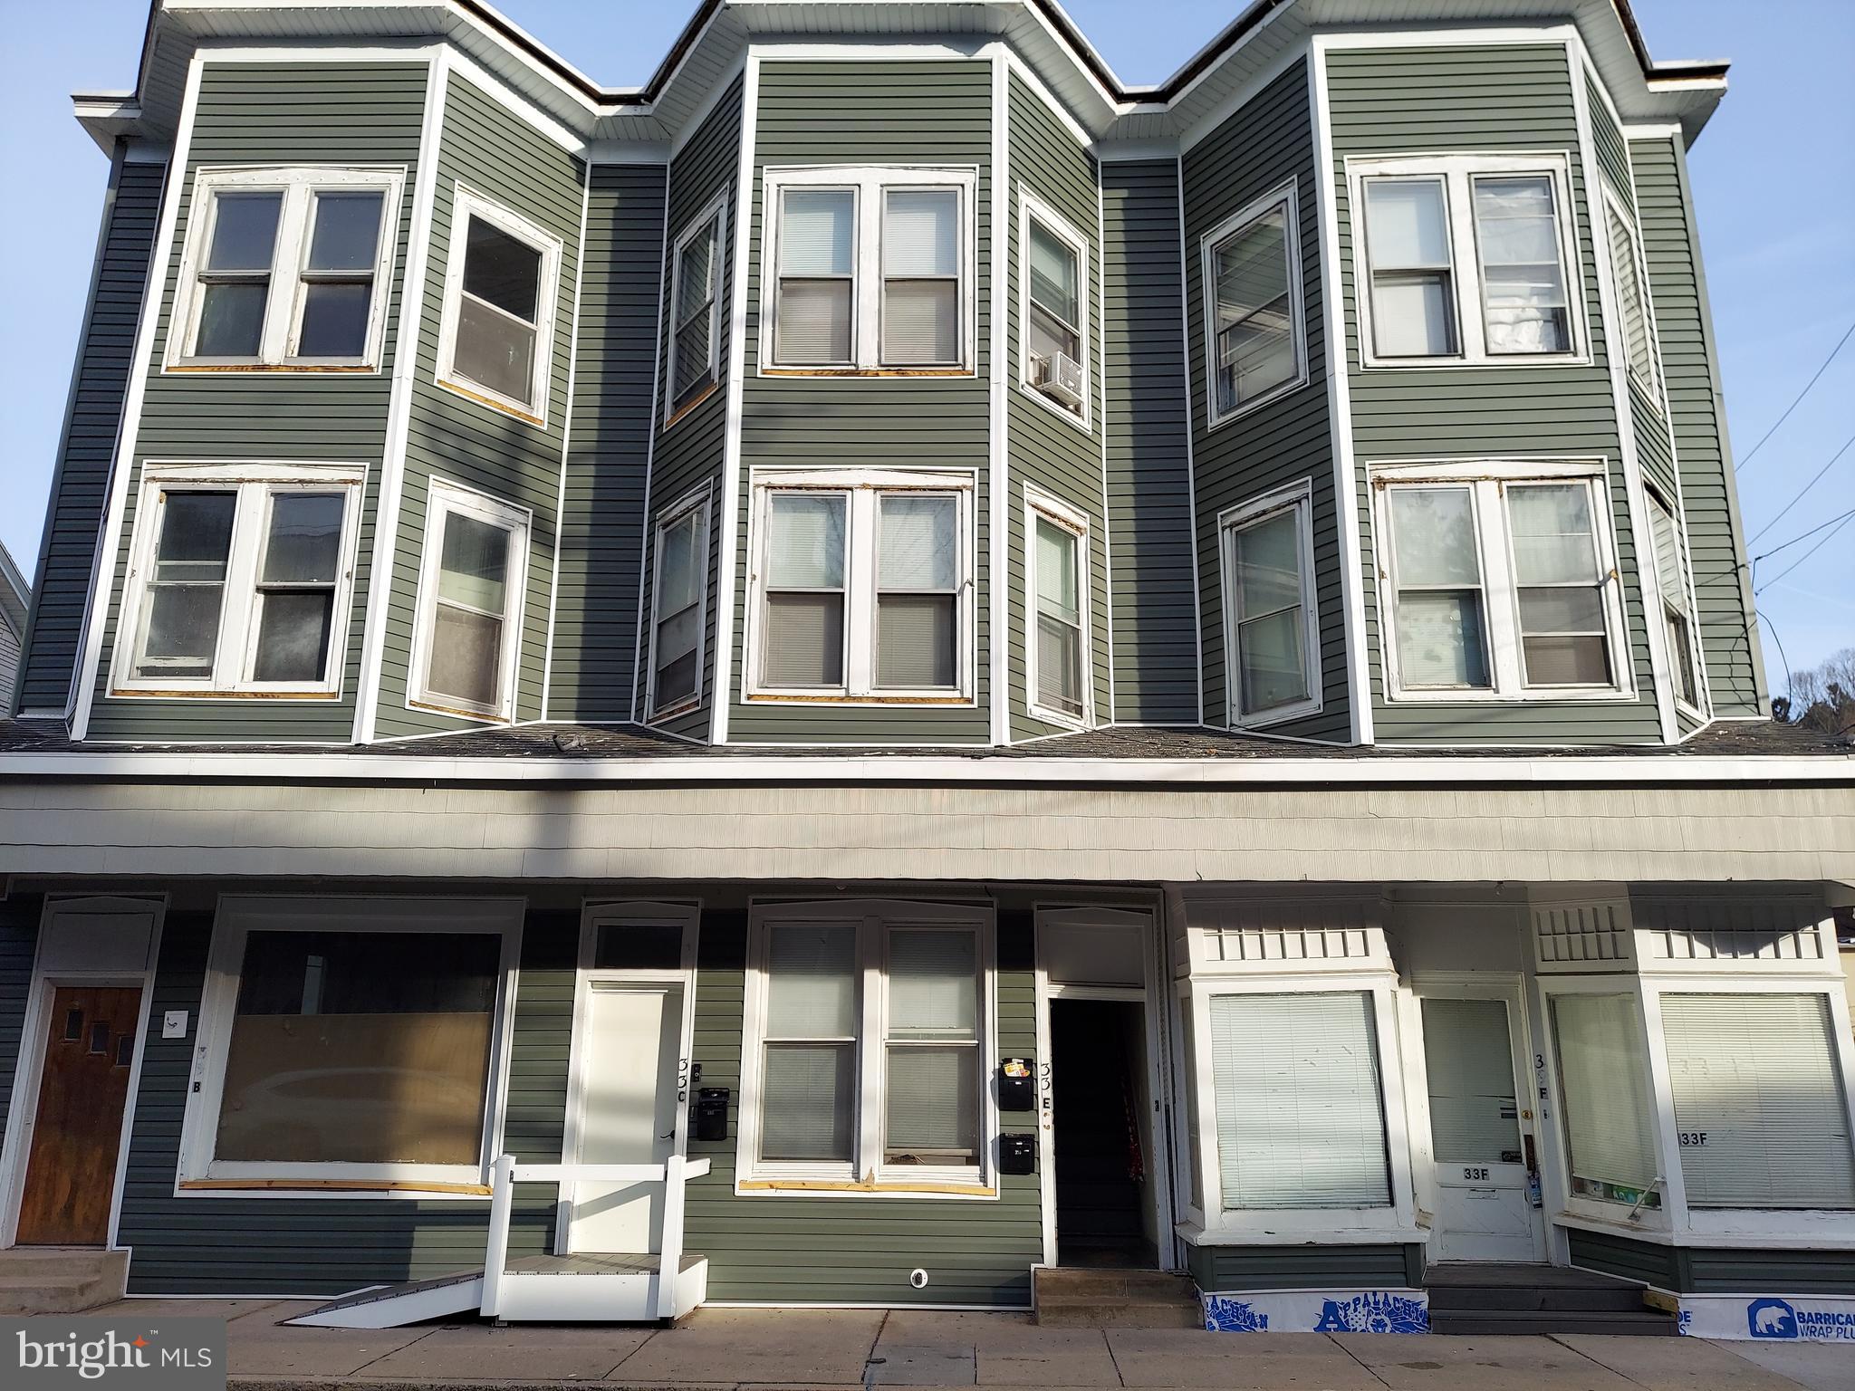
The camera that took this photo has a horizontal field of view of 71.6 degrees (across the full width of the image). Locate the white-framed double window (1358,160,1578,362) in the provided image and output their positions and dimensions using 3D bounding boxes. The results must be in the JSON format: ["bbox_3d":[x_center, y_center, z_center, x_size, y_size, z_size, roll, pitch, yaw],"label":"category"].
[{"bbox_3d":[4.498,-3.631,10.780,1.830,1.970,0.120,0,-14,1],"label":"white-framed double window"}]

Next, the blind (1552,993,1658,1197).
[{"bbox_3d":[5.263,3.060,10.001,0.045,1.420,0.790,7,-15,-23],"label":"blind"}]

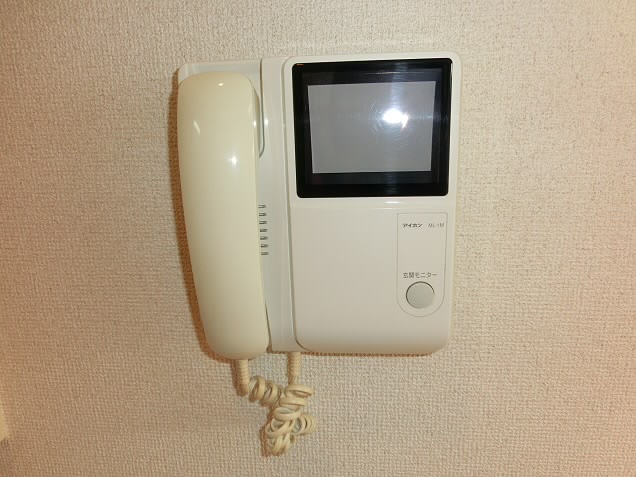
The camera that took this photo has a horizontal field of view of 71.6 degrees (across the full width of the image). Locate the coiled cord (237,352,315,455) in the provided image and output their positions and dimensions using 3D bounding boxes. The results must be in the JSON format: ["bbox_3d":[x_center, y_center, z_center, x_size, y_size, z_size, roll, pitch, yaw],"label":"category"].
[{"bbox_3d":[-0.036,0.140,0.371,0.066,0.097,0.034,0,14,5],"label":"coiled cord"}]

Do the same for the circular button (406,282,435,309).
[{"bbox_3d":[0.074,0.041,0.318,0.021,0.021,0.005,0,14,5],"label":"circular button"}]

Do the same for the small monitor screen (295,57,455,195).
[{"bbox_3d":[0.035,-0.071,0.294,0.101,0.087,0.015,0,14,5],"label":"small monitor screen"}]

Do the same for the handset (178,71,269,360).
[{"bbox_3d":[-0.065,-0.007,0.318,0.056,0.208,0.050,0,14,5],"label":"handset"}]

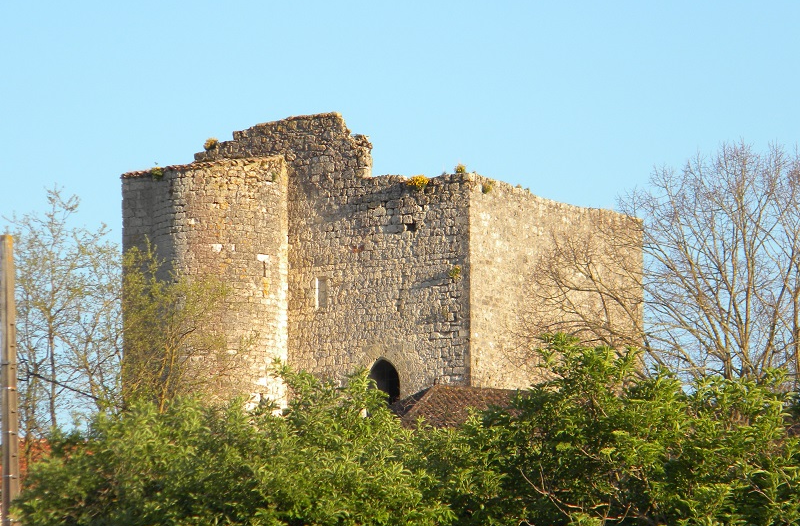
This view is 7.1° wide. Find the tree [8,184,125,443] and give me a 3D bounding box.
[{"bbox_3d":[-10.548,1.934,202.000,3.647,8.729,3.800,0,-9,0],"label":"tree"}]

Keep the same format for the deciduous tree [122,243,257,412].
[{"bbox_3d":[-6.683,2.385,203.000,4.297,6.083,4.000,0,-9,0],"label":"deciduous tree"}]

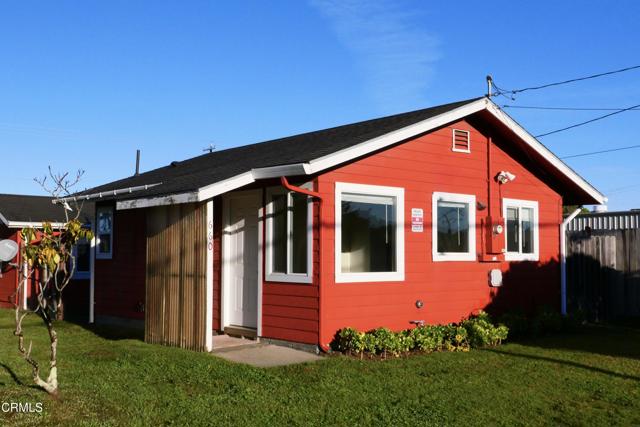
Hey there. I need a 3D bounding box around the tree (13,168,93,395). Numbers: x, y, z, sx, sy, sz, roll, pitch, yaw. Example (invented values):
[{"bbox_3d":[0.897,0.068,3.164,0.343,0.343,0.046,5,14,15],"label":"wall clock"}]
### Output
[{"bbox_3d":[-2.743,0.696,7.293,0.800,2.240,0.720,1,-4,-20],"label":"tree"}]

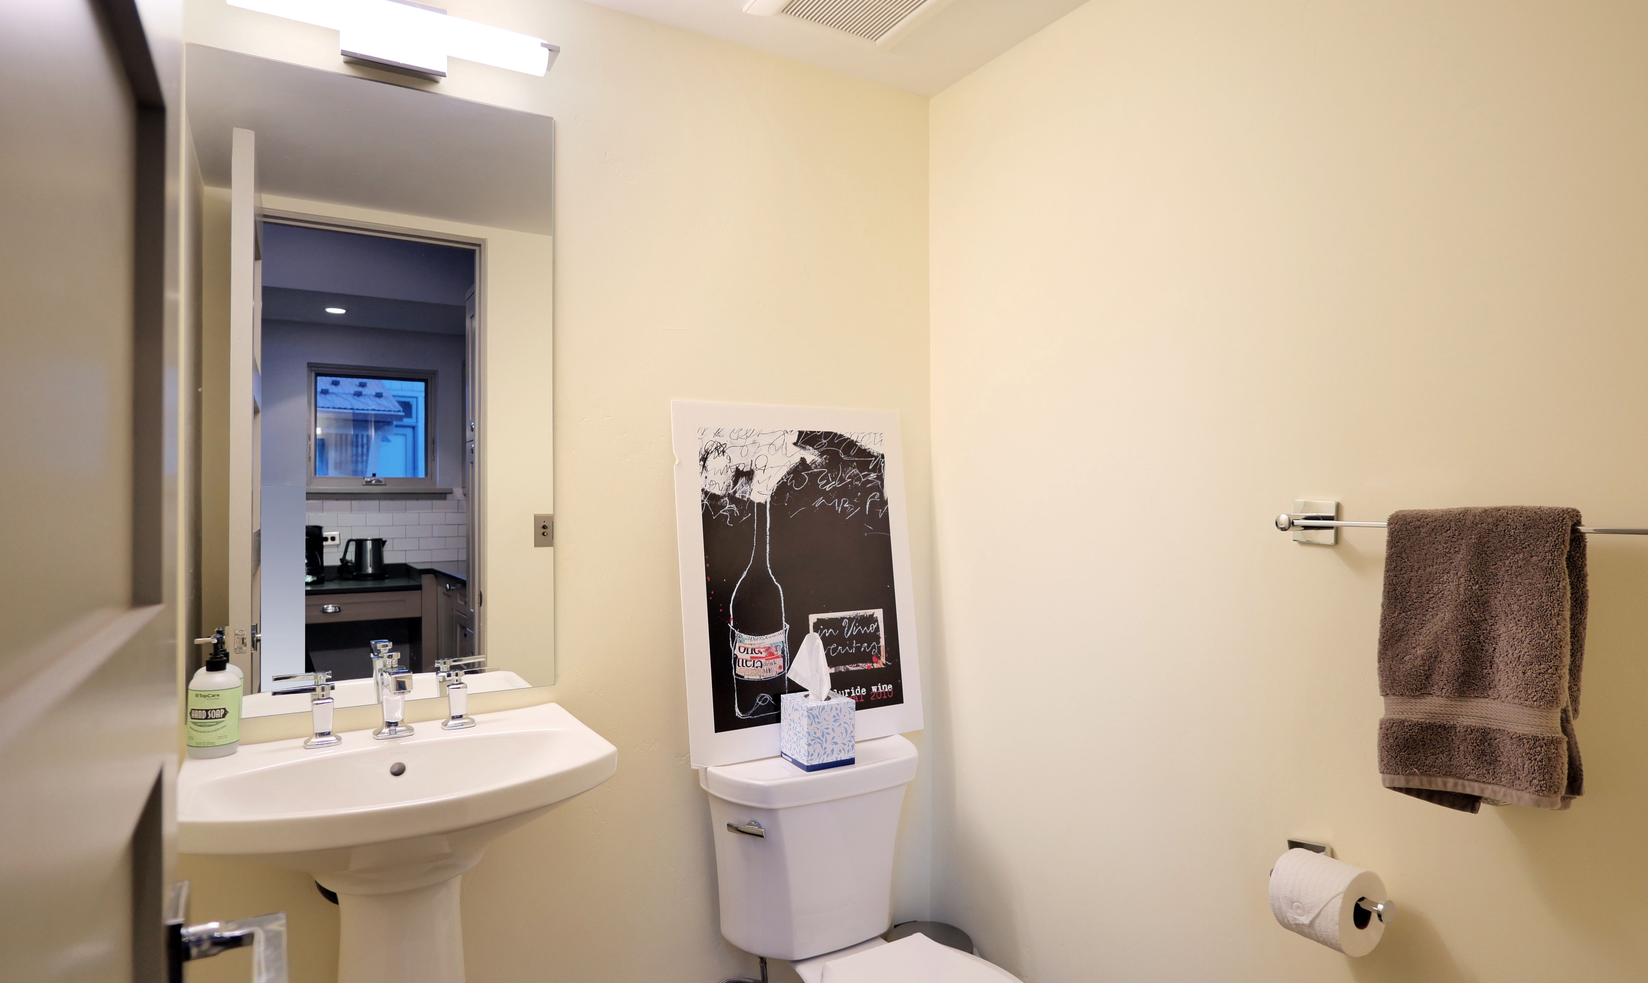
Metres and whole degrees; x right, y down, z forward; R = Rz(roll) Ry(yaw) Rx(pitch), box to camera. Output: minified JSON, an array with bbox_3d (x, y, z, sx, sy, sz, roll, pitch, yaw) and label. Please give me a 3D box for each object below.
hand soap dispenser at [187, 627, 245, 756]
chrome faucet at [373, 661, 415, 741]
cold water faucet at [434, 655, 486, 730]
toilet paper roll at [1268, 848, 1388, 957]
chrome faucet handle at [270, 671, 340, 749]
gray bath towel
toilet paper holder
[{"bbox_3d":[-0.918,0.301,1.241,0.067,0.184,0.067,0,0,-29],"label":"hand soap dispenser"},{"bbox_3d":[-0.688,0.333,1.319,0.058,0.122,0.110,0,0,-29],"label":"chrome faucet"},{"bbox_3d":[-0.597,0.348,1.403,0.090,0.090,0.050,0,0,-29],"label":"cold water faucet"},{"bbox_3d":[0.677,0.549,1.109,0.113,0.113,0.097,0,0,-32],"label":"toilet paper roll"},{"bbox_3d":[-0.844,0.368,1.350,0.098,0.097,0.056,0,0,-30],"label":"chrome faucet handle"},{"bbox_3d":[0.770,0.189,0.977,0.070,0.340,0.189,0,0,-32],"label":"gray bath towel"},{"bbox_3d":[0.699,0.531,1.124,0.095,0.058,0.155,0,0,-32],"label":"toilet paper holder"}]

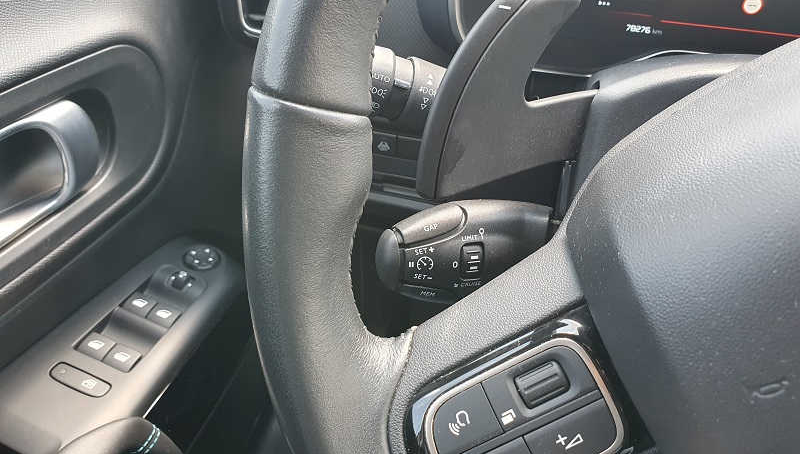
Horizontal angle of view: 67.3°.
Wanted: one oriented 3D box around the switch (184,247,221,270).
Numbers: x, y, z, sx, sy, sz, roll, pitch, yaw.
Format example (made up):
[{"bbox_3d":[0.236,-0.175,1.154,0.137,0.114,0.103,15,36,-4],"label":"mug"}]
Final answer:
[{"bbox_3d":[-0.146,0.022,0.443,0.026,0.008,0.026,10,39,-8],"label":"switch"}]

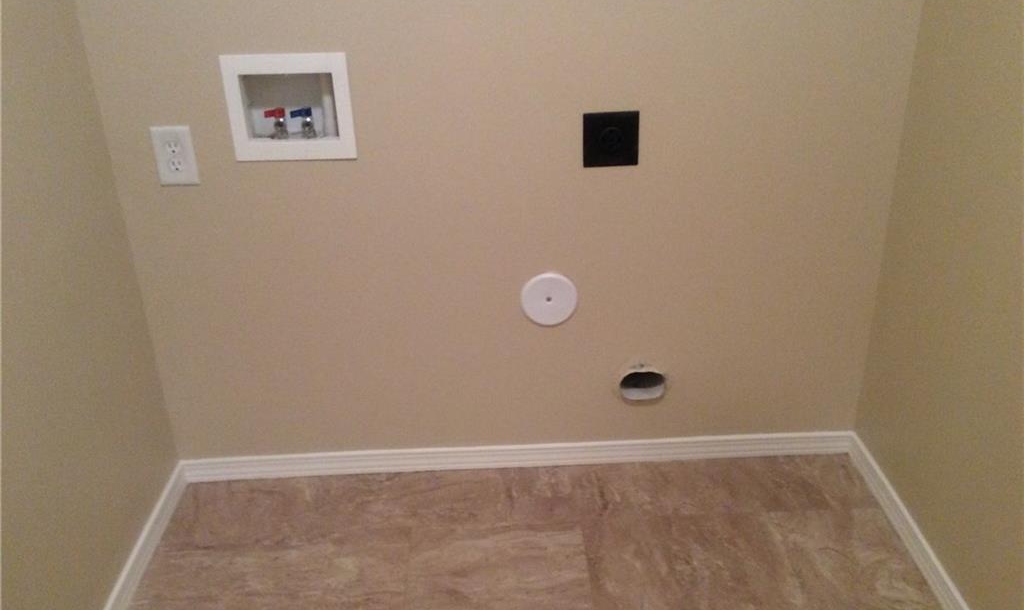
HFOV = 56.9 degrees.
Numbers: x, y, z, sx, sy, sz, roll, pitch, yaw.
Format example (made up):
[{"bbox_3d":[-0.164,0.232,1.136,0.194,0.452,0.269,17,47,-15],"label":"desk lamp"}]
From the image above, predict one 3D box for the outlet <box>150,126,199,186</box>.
[{"bbox_3d":[-0.693,-0.307,1.949,0.079,0.124,0.008,-2,26,-1],"label":"outlet"}]

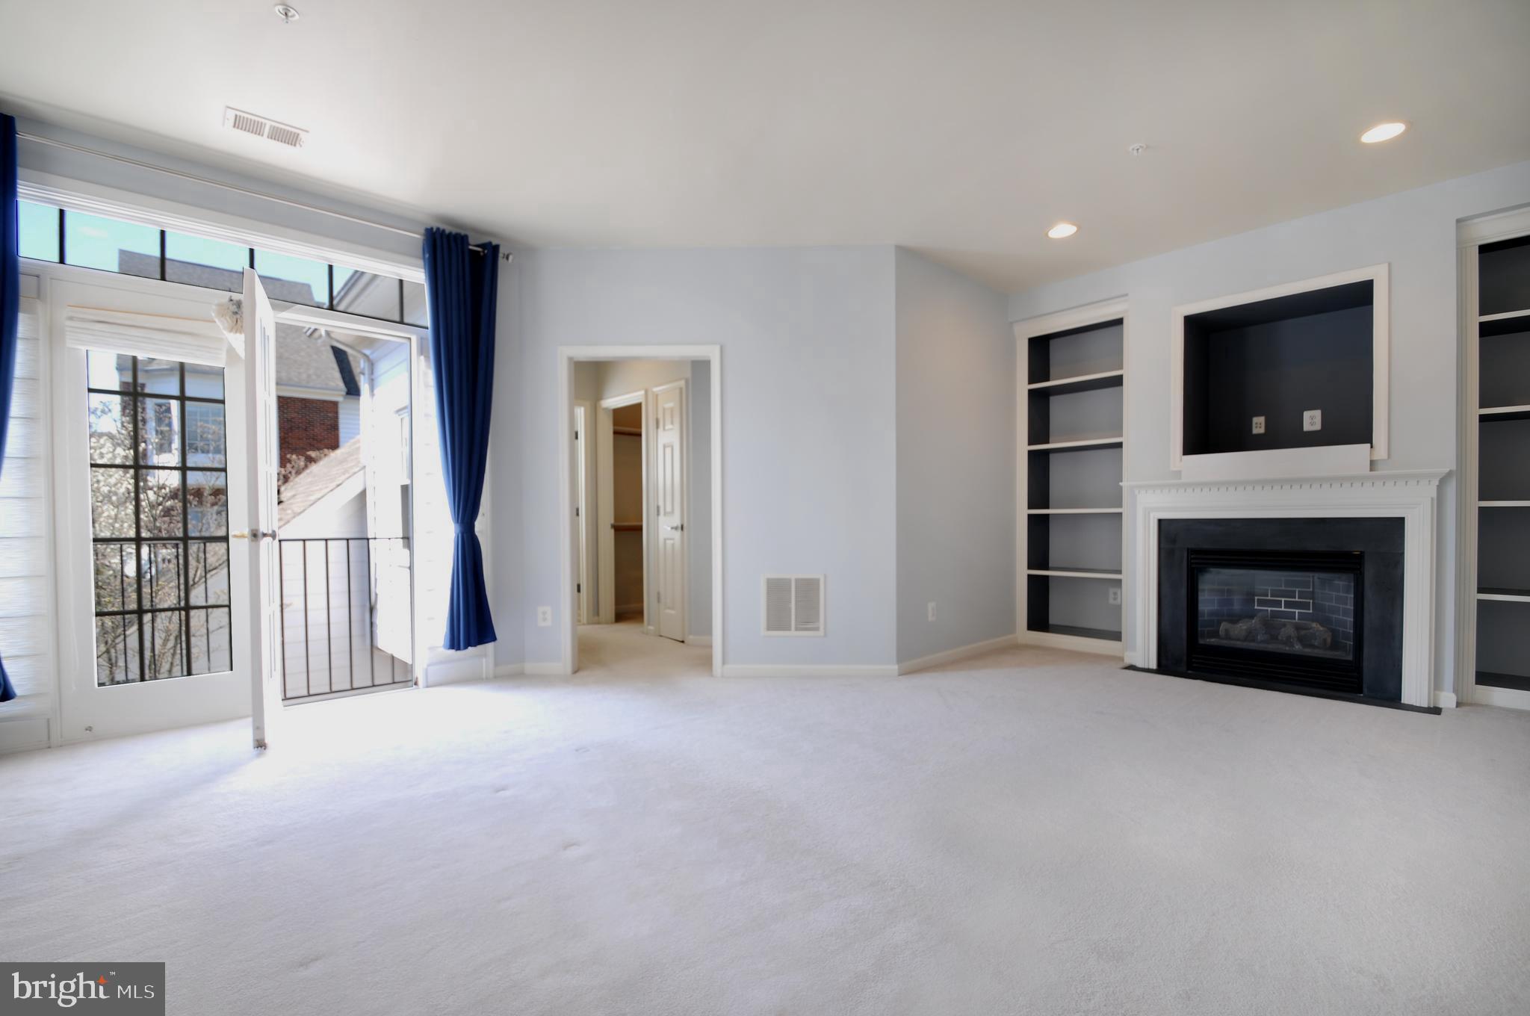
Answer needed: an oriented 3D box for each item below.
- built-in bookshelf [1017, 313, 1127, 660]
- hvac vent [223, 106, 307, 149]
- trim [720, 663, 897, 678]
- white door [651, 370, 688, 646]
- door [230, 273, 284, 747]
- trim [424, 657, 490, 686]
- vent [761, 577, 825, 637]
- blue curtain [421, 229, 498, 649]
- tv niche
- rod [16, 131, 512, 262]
[{"bbox_3d":[2.383,-0.199,4.883,0.380,2.530,0.800,0,0,-44],"label":"built-in bookshelf"},{"bbox_3d":[-2.179,-1.647,2.785,0.295,0.020,0.195,0,0,-42],"label":"hvac vent"},{"bbox_3d":[0.288,1.035,4.035,1.110,0.075,0.020,0,0,0],"label":"trim"},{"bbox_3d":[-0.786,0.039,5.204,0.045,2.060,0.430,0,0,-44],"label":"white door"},{"bbox_3d":[-2.360,0.010,3.020,0.045,2.060,0.660,0,0,-34],"label":"door"},{"bbox_3d":[-1.888,1.008,3.920,0.390,0.135,0.025,0,0,-42],"label":"trim"},{"bbox_3d":[0.186,0.619,4.034,0.395,0.385,0.025,0,0,0],"label":"vent"},{"bbox_3d":[-1.808,-0.392,3.789,0.420,2.430,0.140,0,0,-42],"label":"blue curtain"},{"bbox_3d":[3.233,-0.794,4.035,0.580,0.930,0.910,0,0,-44],"label":"tv niche"},{"bbox_3d":[-2.425,-1.548,3.196,2.300,0.050,0.070,0,0,-42],"label":"rod"}]

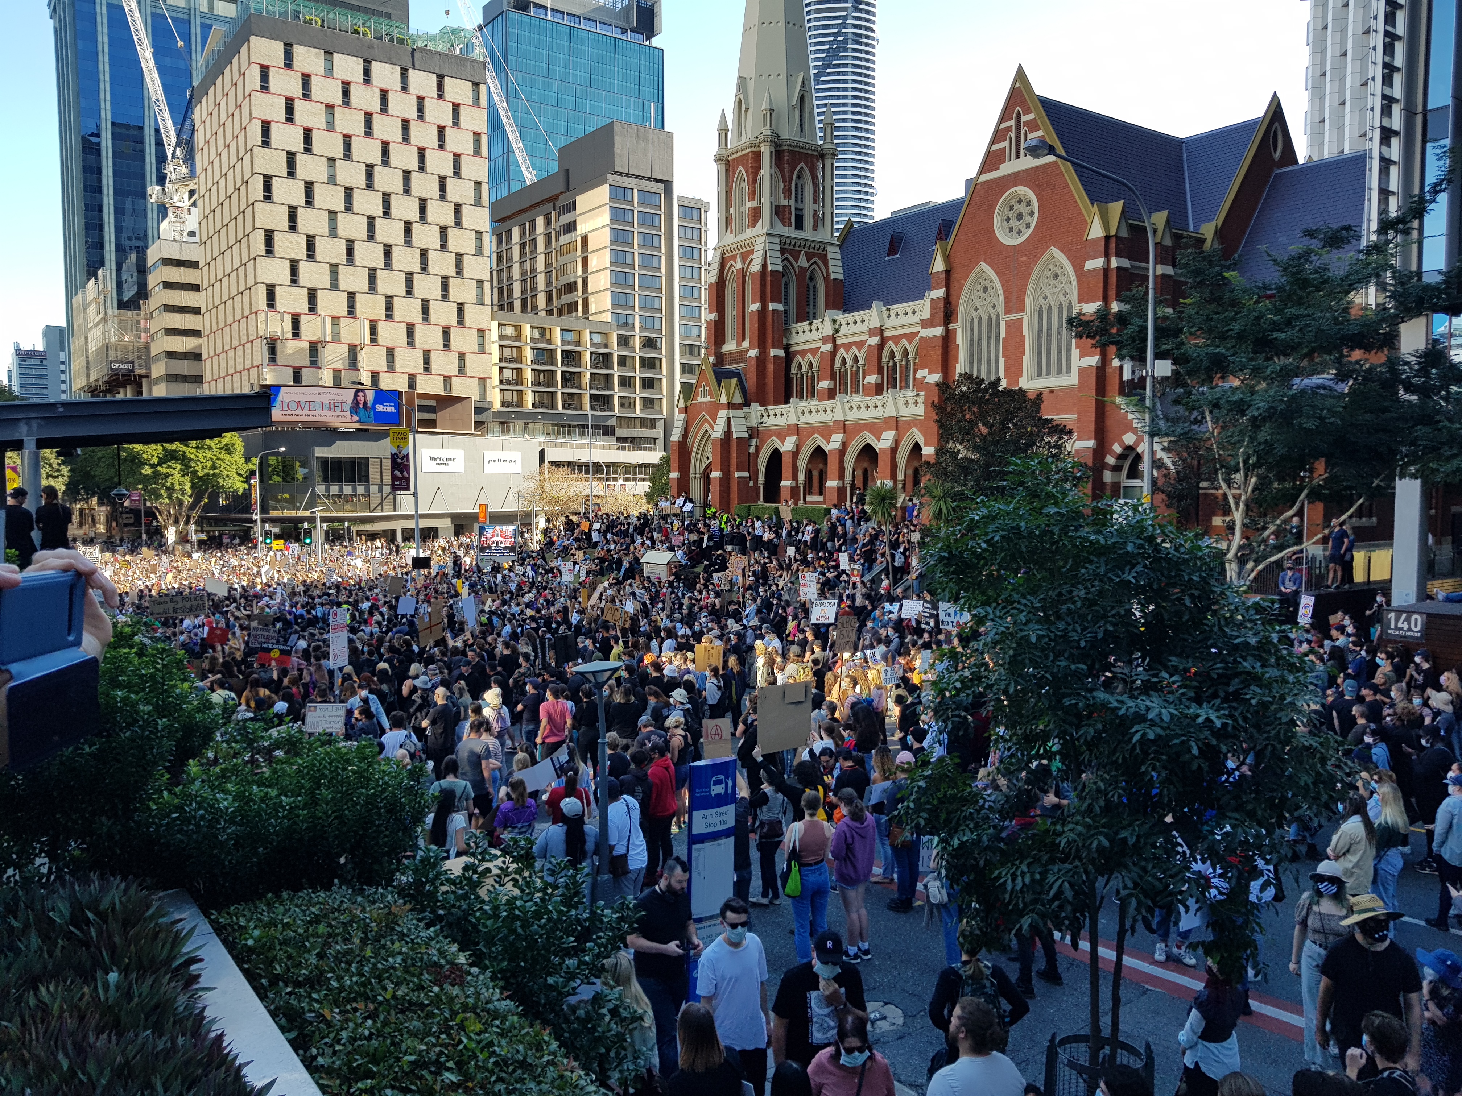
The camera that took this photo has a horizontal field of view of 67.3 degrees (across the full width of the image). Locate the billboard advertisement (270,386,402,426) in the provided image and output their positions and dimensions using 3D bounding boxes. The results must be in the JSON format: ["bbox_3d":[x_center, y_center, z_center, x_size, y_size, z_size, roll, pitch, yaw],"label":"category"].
[{"bbox_3d":[-38.682,-13.875,107.329,12.250,3.328,0.400,-2,4,-33],"label":"billboard advertisement"}]

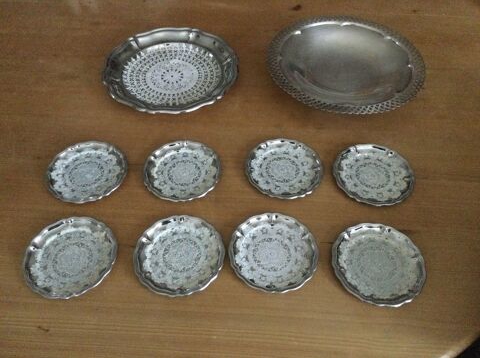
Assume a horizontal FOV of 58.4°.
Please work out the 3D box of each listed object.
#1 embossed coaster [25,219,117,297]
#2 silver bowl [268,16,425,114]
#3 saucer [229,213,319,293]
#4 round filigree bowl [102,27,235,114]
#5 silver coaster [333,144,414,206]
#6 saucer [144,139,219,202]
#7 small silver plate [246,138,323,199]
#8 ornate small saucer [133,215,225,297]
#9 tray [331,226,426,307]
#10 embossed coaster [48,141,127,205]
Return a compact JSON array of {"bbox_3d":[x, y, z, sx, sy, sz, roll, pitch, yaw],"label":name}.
[{"bbox_3d":[-0.189,0.089,0.487,0.102,0.012,0.102,0,53,0],"label":"embossed coaster"},{"bbox_3d":[0.164,-0.176,0.680,0.243,0.029,0.243,0,53,0],"label":"silver bowl"},{"bbox_3d":[0.038,0.084,0.491,0.102,0.012,0.102,0,53,0],"label":"saucer"},{"bbox_3d":[-0.107,-0.169,0.679,0.210,0.021,0.210,0,53,0],"label":"round filigree bowl"},{"bbox_3d":[0.173,-0.004,0.558,0.102,0.012,0.102,0,53,0],"label":"silver coaster"},{"bbox_3d":[-0.074,-0.009,0.562,0.102,0.012,0.102,0,53,0],"label":"saucer"},{"bbox_3d":[0.058,-0.011,0.564,0.102,0.012,0.102,0,53,0],"label":"small silver plate"},{"bbox_3d":[-0.068,0.087,0.489,0.102,0.012,0.102,0,53,0],"label":"ornate small saucer"},{"bbox_3d":[0.154,0.096,0.482,0.102,0.012,0.102,0,53,0],"label":"tray"},{"bbox_3d":[-0.197,-0.007,0.561,0.102,0.012,0.102,0,53,0],"label":"embossed coaster"}]

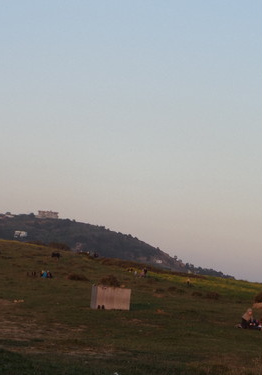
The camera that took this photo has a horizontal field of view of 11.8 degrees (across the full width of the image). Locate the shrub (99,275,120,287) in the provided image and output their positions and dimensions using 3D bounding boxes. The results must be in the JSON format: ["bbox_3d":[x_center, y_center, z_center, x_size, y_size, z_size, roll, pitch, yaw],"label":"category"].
[{"bbox_3d":[-1.894,8.239,112.000,1.750,1.100,1.650,5,-4,0],"label":"shrub"}]

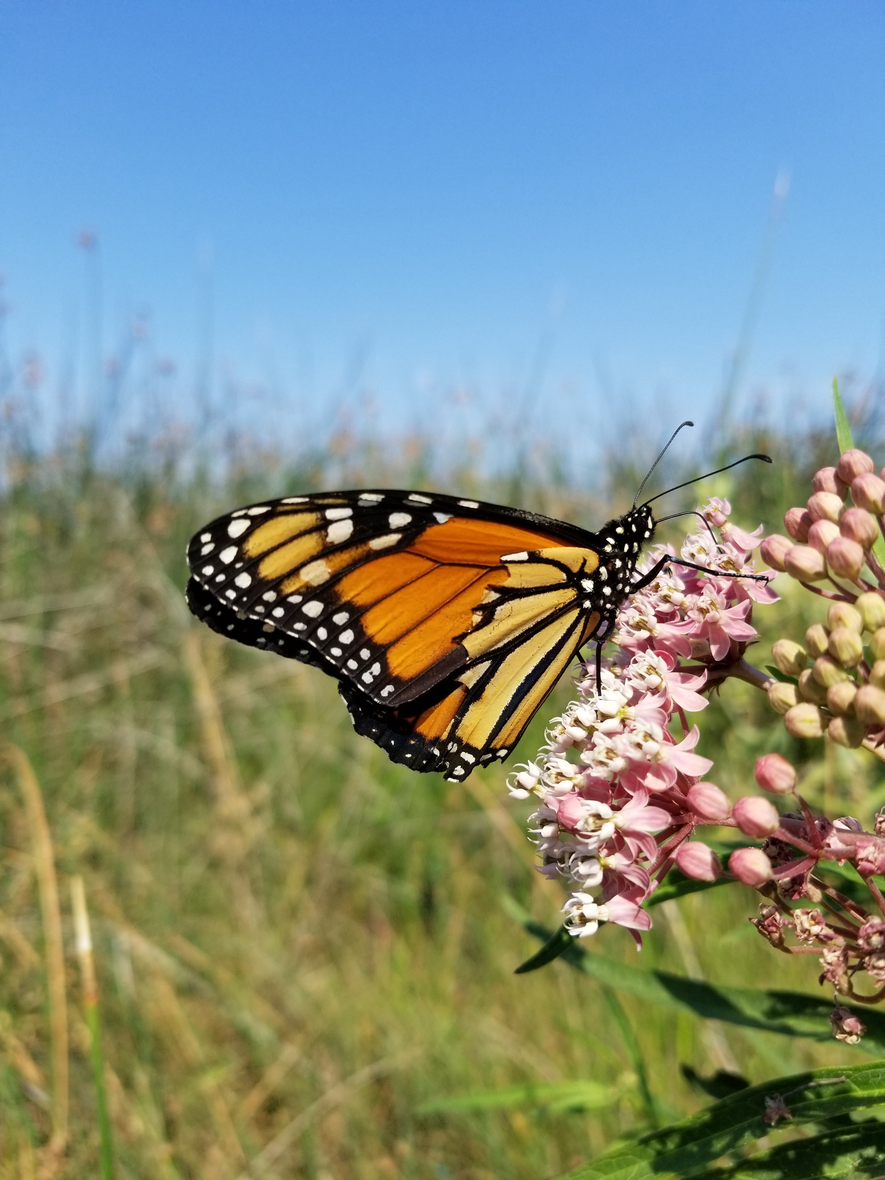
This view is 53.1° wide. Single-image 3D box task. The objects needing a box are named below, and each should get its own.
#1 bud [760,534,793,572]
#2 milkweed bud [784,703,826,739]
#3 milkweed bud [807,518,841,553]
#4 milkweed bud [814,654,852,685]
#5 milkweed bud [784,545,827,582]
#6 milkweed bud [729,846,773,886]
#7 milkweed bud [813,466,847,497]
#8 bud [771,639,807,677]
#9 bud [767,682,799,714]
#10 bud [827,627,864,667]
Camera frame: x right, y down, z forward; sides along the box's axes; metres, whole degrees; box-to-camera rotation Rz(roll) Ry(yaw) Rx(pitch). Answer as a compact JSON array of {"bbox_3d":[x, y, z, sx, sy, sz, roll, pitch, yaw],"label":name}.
[{"bbox_3d":[0.043,-0.005,0.115,0.004,0.005,0.004,-41,21,0],"label":"bud"},{"bbox_3d":[0.046,0.016,0.111,0.005,0.004,0.004,4,-7,3],"label":"milkweed bud"},{"bbox_3d":[0.050,-0.007,0.116,0.005,0.004,0.004,43,0,-24],"label":"milkweed bud"},{"bbox_3d":[0.049,0.010,0.111,0.004,0.004,0.004,21,4,-1],"label":"milkweed bud"},{"bbox_3d":[0.044,-0.003,0.107,0.005,0.004,0.004,22,10,0],"label":"milkweed bud"},{"bbox_3d":[0.039,0.035,0.111,0.006,0.005,0.005,28,0,-26],"label":"milkweed bud"},{"bbox_3d":[0.049,-0.013,0.112,0.005,0.004,0.004,40,21,-7],"label":"milkweed bud"},{"bbox_3d":[0.045,0.009,0.115,0.005,0.004,0.004,42,0,-21],"label":"bud"},{"bbox_3d":[0.044,0.014,0.114,0.005,0.004,0.004,29,0,-21],"label":"bud"},{"bbox_3d":[0.050,0.007,0.111,0.004,0.005,0.004,-27,16,21],"label":"bud"}]

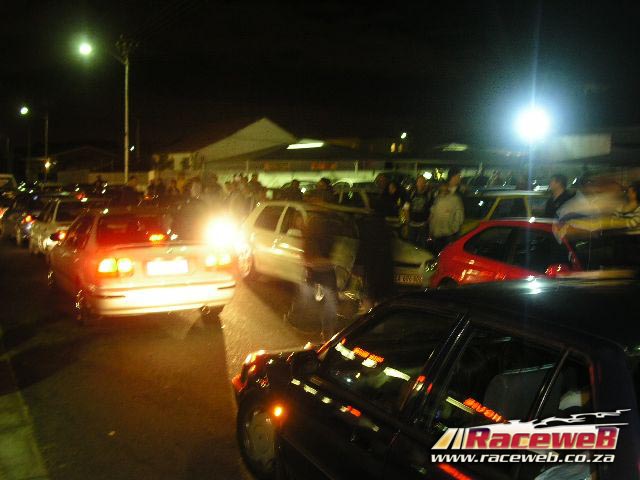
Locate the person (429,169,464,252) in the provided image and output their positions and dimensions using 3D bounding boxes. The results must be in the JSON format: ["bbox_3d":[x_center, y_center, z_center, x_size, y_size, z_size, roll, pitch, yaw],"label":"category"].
[{"bbox_3d":[1.674,0.014,9.333,0.360,1.820,0.520,-4,7,-45],"label":"person"}]

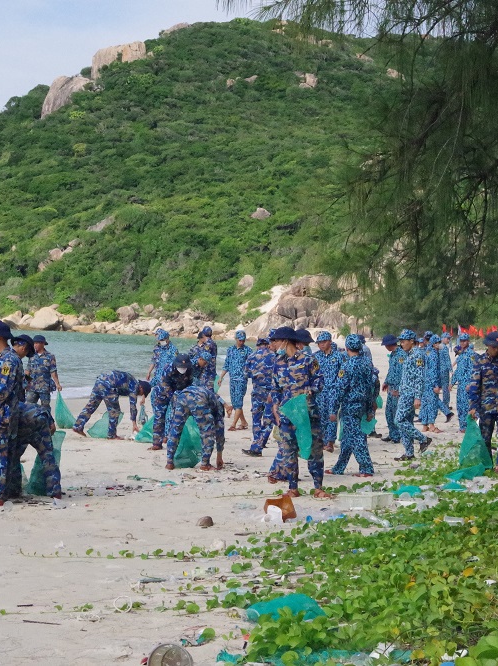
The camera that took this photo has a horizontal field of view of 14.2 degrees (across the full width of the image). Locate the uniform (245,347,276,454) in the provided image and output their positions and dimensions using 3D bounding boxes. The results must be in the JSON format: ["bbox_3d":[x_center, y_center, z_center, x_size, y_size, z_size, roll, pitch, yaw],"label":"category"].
[{"bbox_3d":[0.183,0.942,28.100,0.520,1.540,0.420,0,1,-27],"label":"uniform"}]

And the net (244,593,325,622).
[{"bbox_3d":[0.199,1.508,10.900,0.440,0.190,0.320,0,1,0],"label":"net"}]

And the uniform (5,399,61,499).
[{"bbox_3d":[-2.157,1.179,20.100,0.600,0.980,0.800,0,0,23],"label":"uniform"}]

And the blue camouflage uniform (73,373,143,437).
[{"bbox_3d":[-2.191,1.131,31.400,1.100,1.084,0.550,0,0,9],"label":"blue camouflage uniform"}]

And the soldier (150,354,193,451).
[{"bbox_3d":[-1.093,0.980,28.200,0.620,1.360,0.750,0,1,-18],"label":"soldier"}]

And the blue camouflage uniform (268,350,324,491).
[{"bbox_3d":[0.461,0.862,19.800,0.540,1.390,0.380,0,0,20],"label":"blue camouflage uniform"}]

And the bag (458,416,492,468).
[{"bbox_3d":[2.651,1.270,23.400,0.400,0.620,0.280,0,0,0],"label":"bag"}]

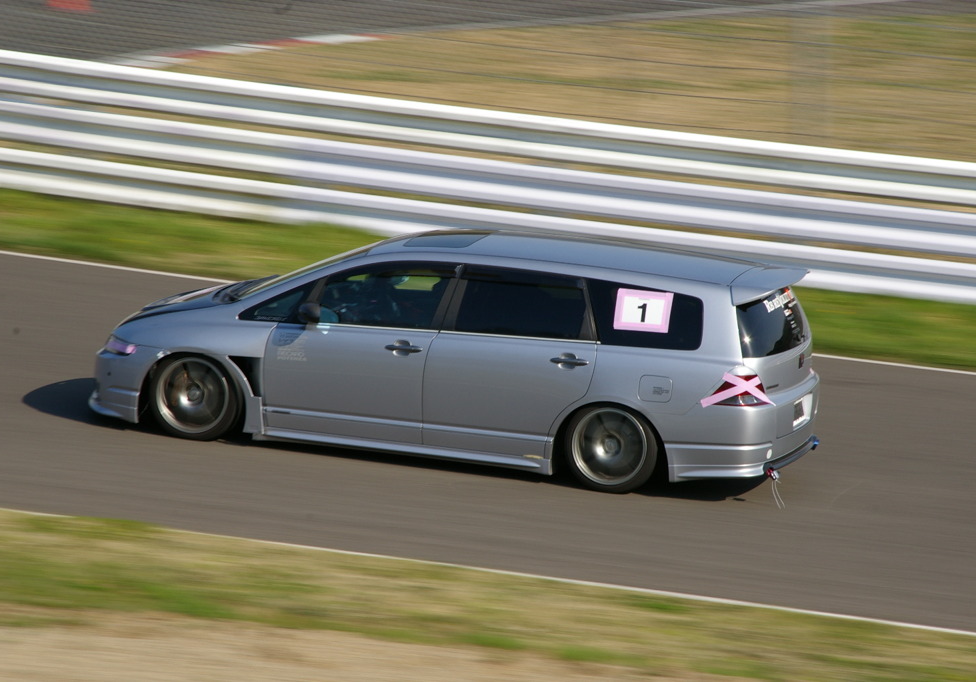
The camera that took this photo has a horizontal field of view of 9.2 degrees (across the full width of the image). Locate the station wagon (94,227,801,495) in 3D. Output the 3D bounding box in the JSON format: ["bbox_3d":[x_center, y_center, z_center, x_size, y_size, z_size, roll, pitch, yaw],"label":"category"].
[{"bbox_3d":[-0.230,-0.035,39.850,4.780,1.460,1.800,7,11,17],"label":"station wagon"}]

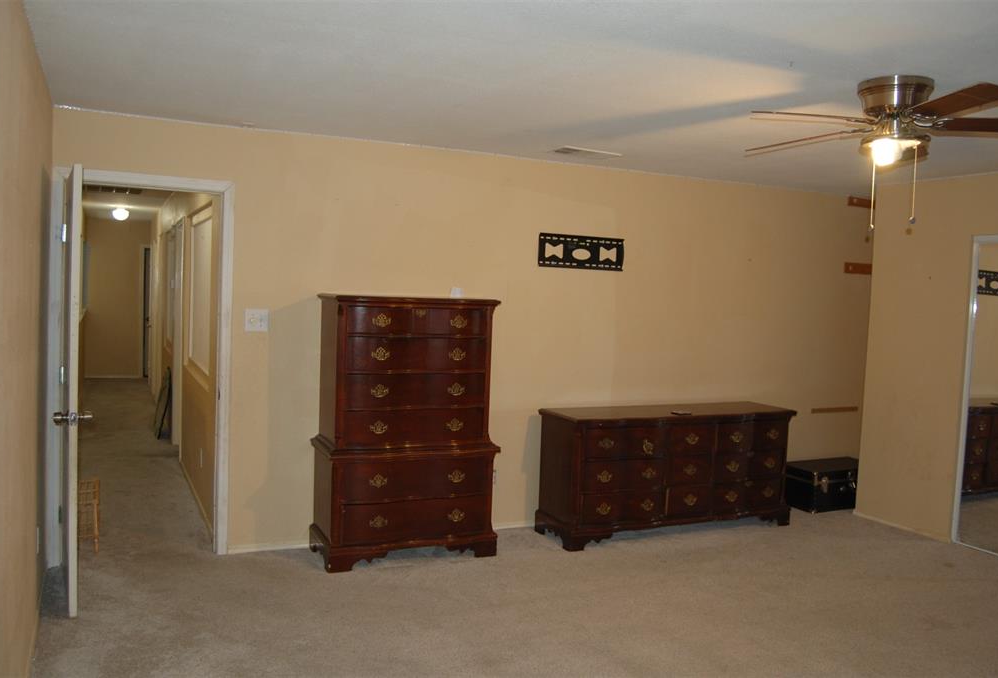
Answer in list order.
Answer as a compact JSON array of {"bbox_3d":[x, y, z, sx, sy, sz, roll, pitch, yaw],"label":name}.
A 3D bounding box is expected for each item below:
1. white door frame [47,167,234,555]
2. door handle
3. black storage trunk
[{"bbox_3d":[-1.952,0.166,4.371,0.890,2.110,0.140,1,3,-25],"label":"white door frame"},{"bbox_3d":[-1.930,0.359,3.600,0.160,0.058,0.060,0,3,-31],"label":"door handle"},{"bbox_3d":[2.627,1.143,6.252,0.750,0.325,0.370,1,3,-25],"label":"black storage trunk"}]

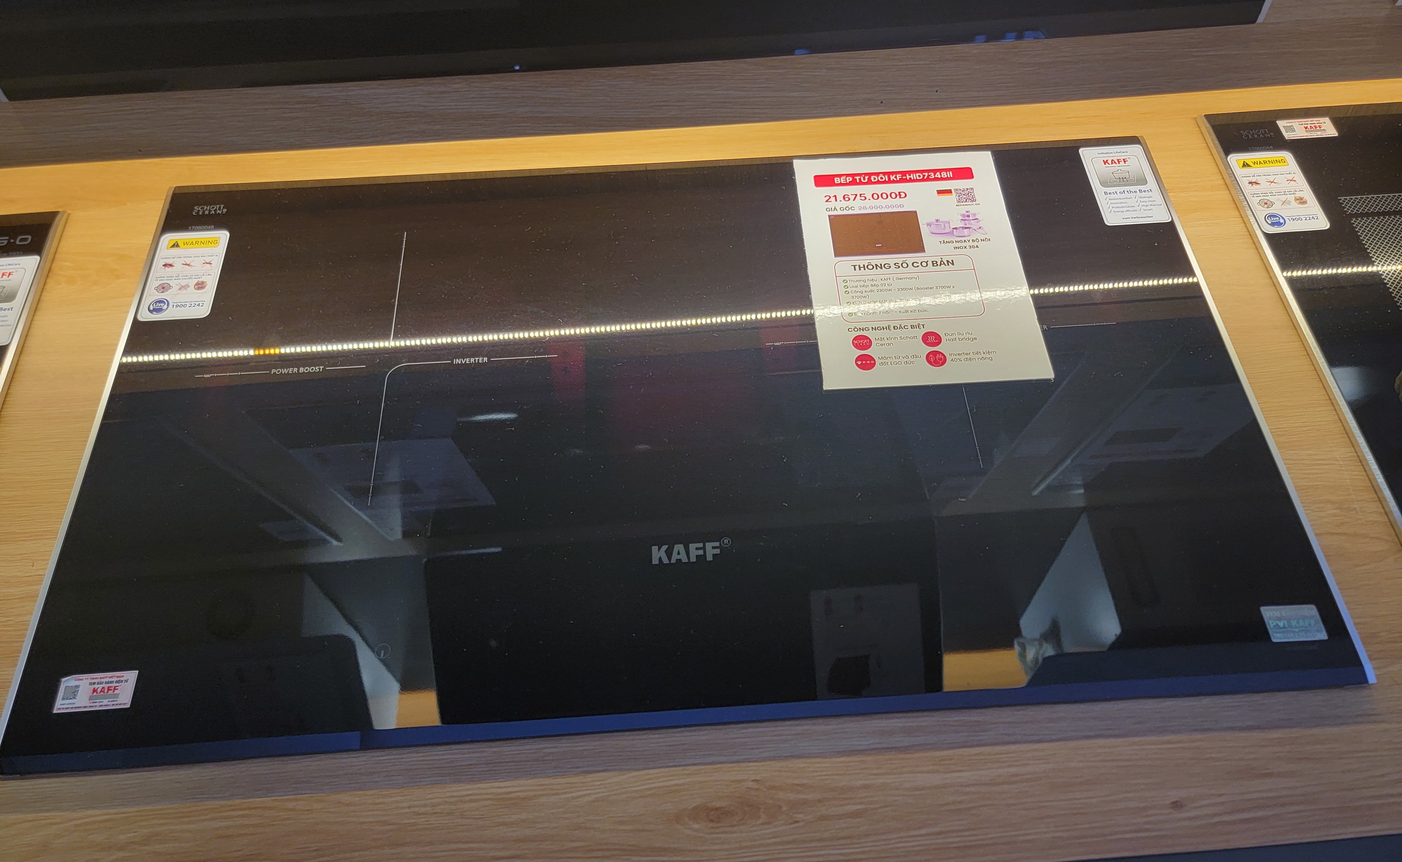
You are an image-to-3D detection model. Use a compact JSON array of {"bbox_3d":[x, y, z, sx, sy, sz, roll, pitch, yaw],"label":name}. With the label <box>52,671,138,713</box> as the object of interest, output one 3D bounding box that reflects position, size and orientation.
[{"bbox_3d":[-0.327,0.141,0.525,0.040,0.001,0.020,-4,58,-2],"label":"label"}]

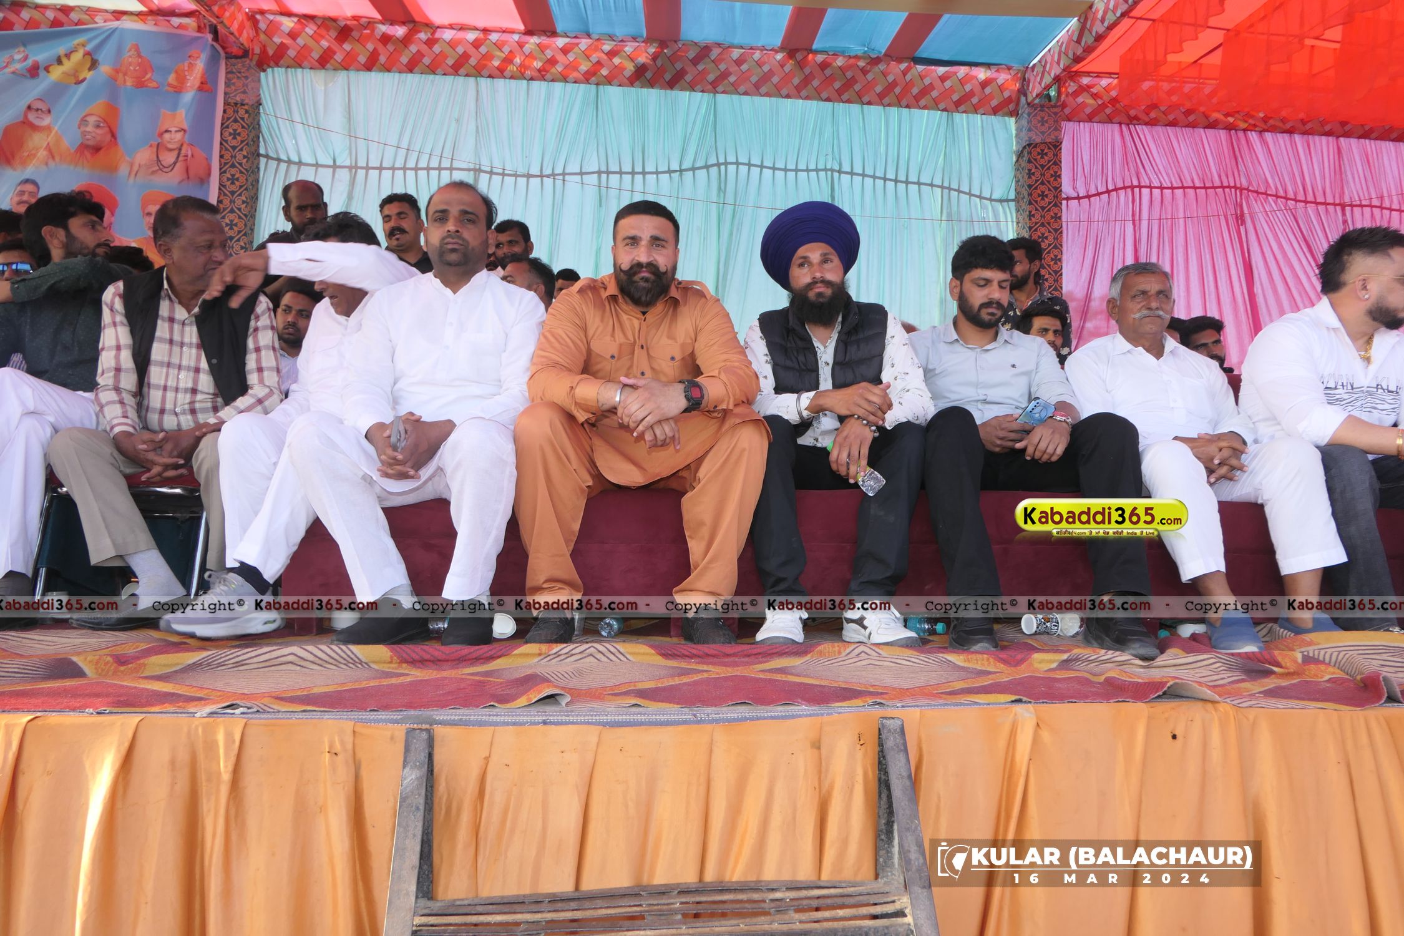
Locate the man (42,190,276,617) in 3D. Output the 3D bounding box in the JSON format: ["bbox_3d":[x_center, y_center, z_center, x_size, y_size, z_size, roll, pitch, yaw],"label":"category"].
[{"bbox_3d":[-1.490,-0.198,2.670,0.570,1.240,0.770,1,-3,-15],"label":"man"}]

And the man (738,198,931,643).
[{"bbox_3d":[0.365,-0.165,2.580,0.520,1.210,0.800,1,-3,0],"label":"man"}]

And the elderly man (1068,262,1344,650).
[{"bbox_3d":[1.400,-0.092,2.700,0.640,1.100,0.820,1,-3,1],"label":"elderly man"}]

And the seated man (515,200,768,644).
[{"bbox_3d":[-0.155,-0.154,2.520,0.620,1.170,0.740,1,-3,-3],"label":"seated man"}]

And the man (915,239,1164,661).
[{"bbox_3d":[0.800,-0.117,2.530,0.570,1.120,0.840,0,-3,7],"label":"man"}]

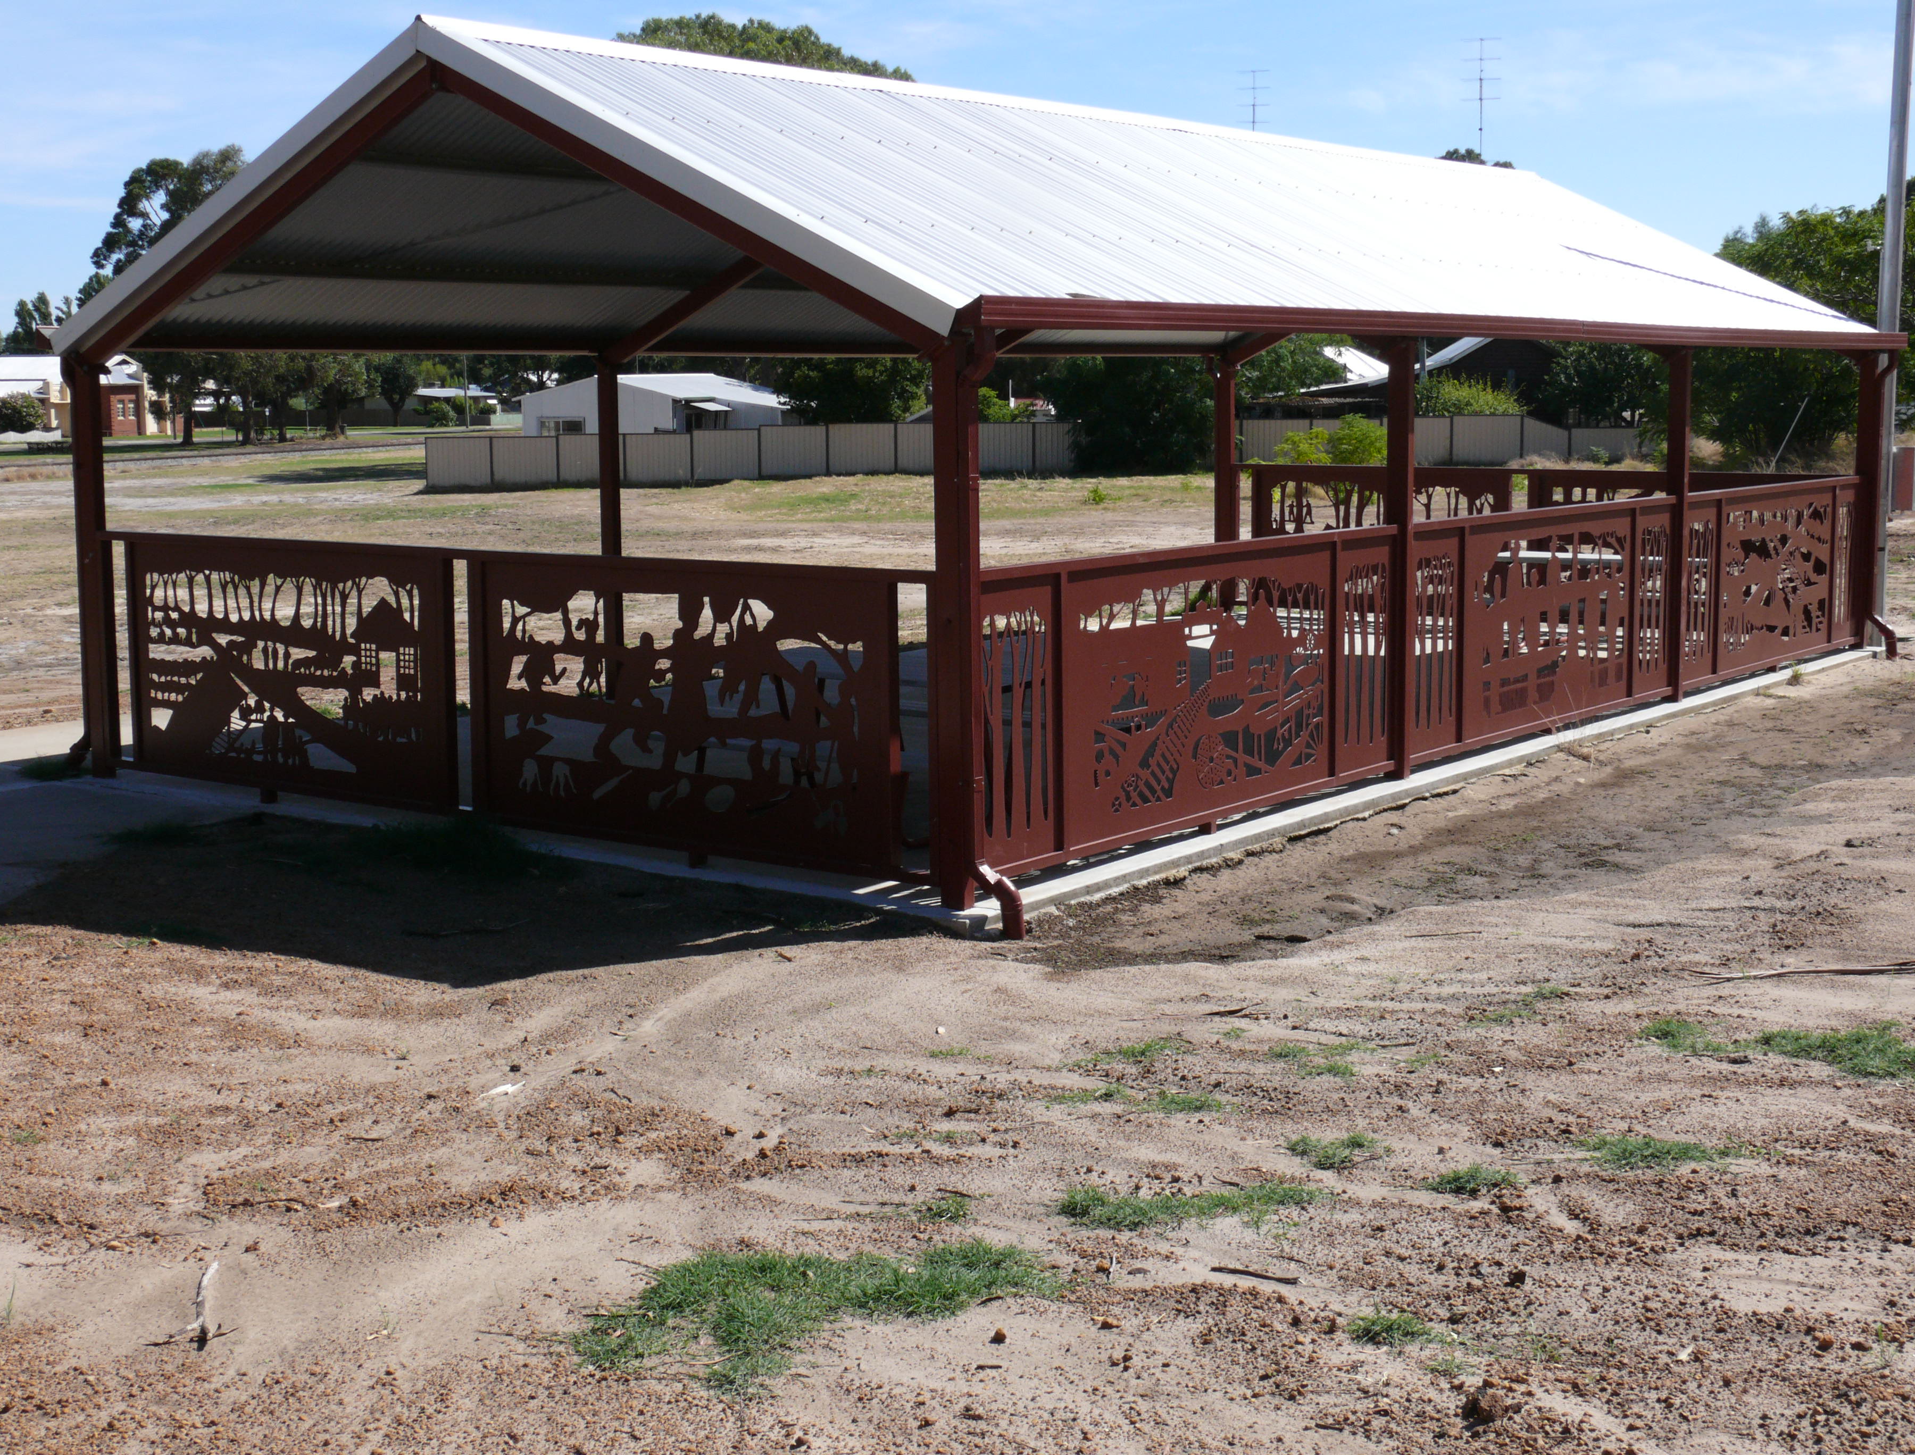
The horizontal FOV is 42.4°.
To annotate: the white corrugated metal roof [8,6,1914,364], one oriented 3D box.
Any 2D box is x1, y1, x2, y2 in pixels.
[{"bbox_3d":[1.229,-3.296,16.519,6.289,1.538,12.380,6,10,37],"label":"white corrugated metal roof"}]

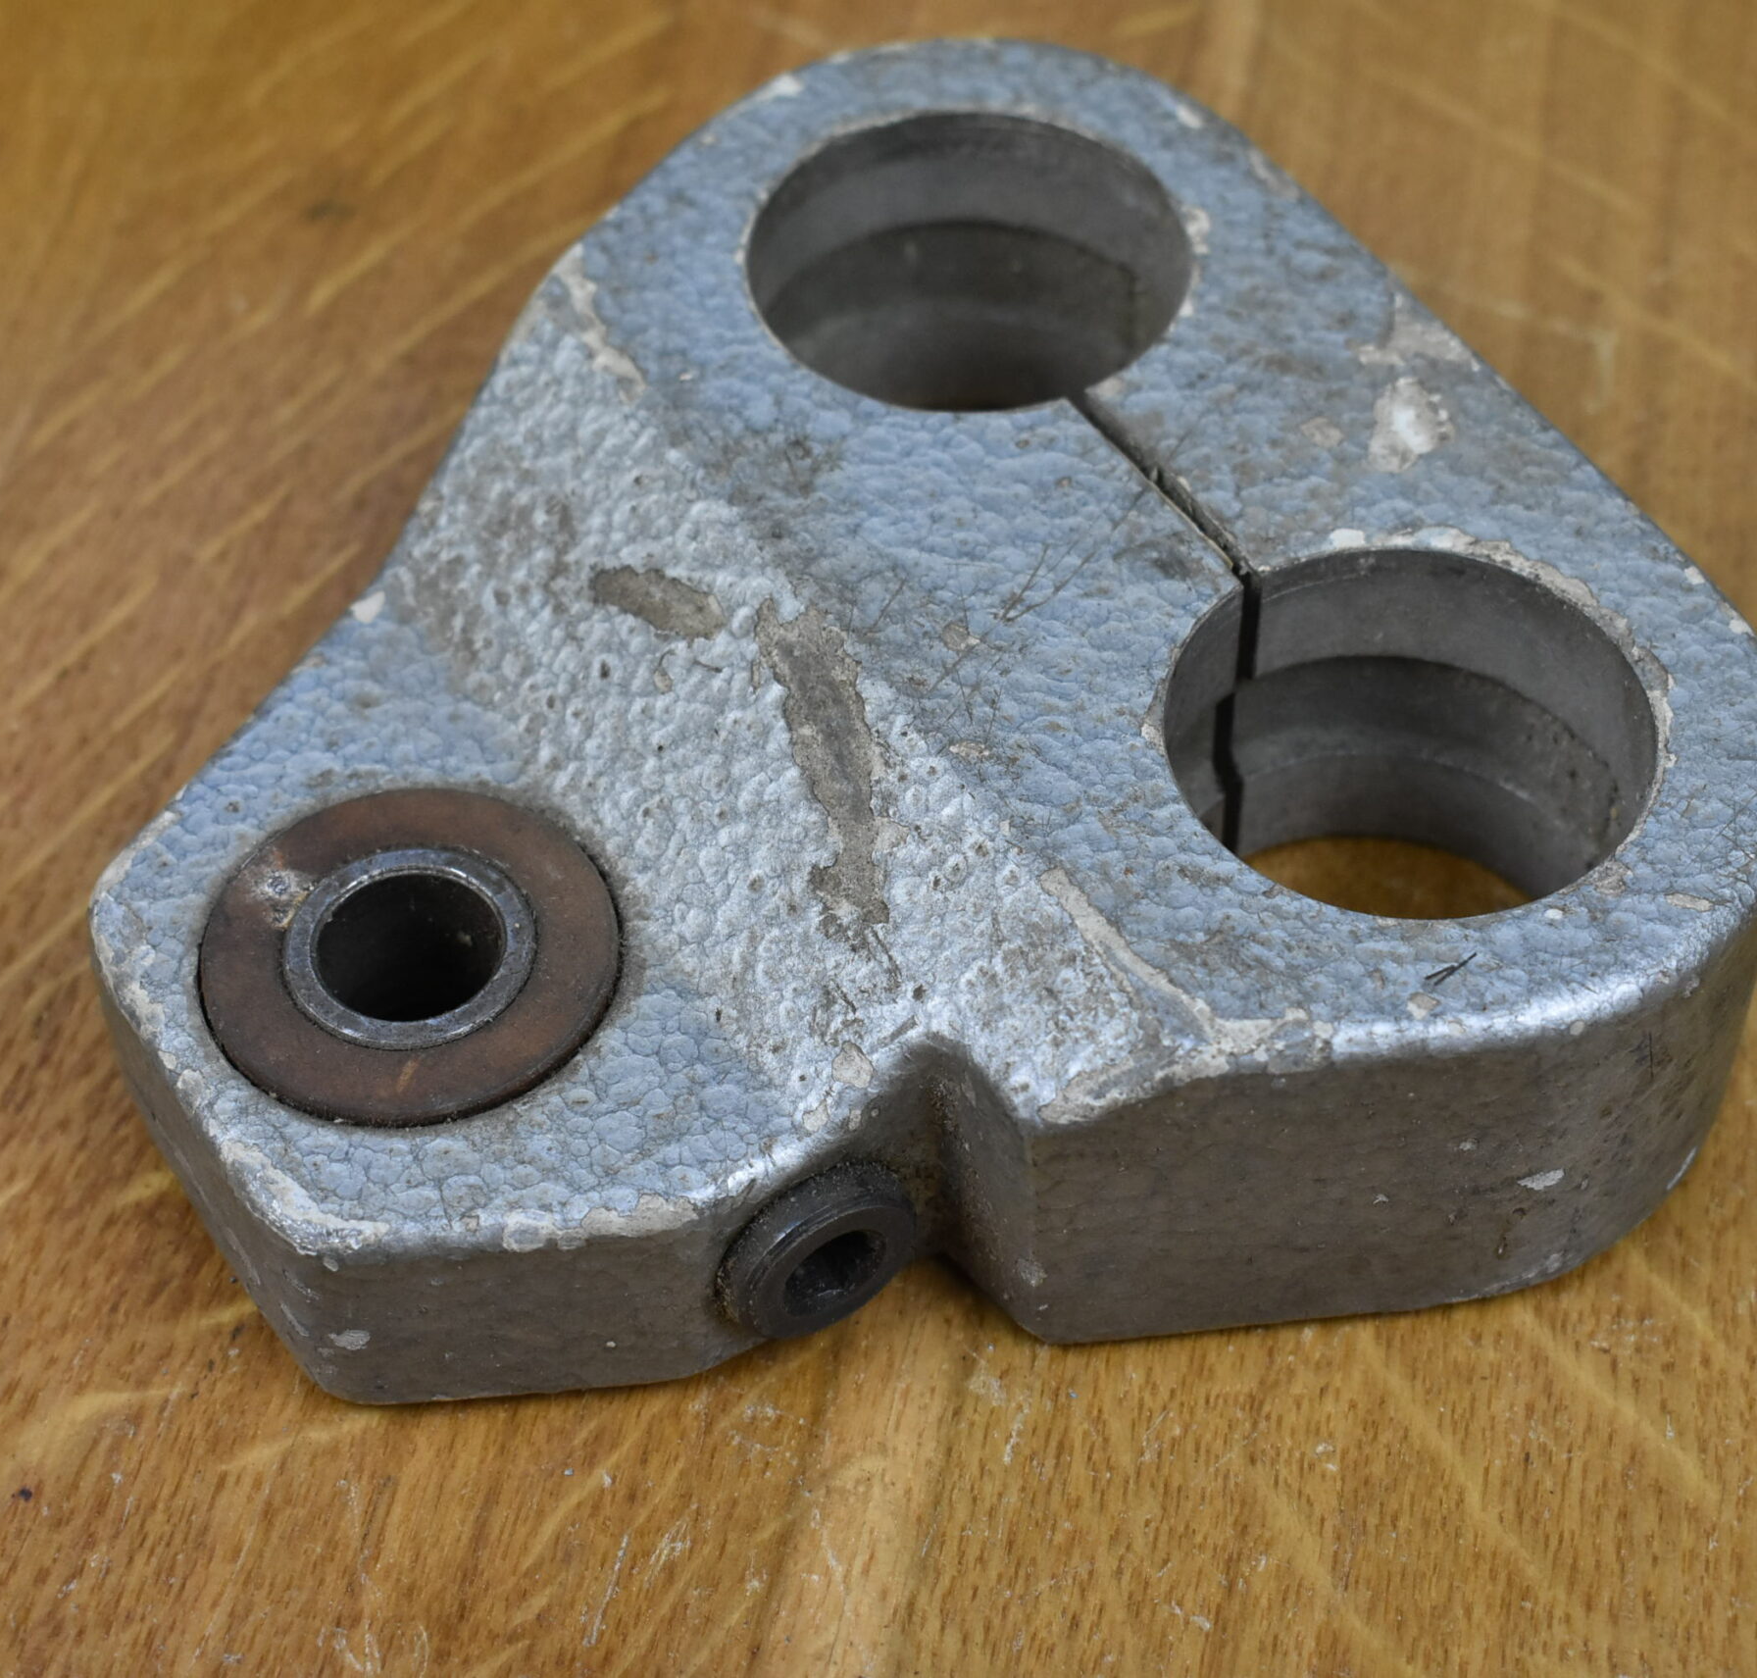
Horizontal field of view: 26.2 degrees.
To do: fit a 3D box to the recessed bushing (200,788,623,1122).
[{"bbox_3d":[-0.031,0.013,0.260,0.028,0.016,0.028,-1,51,0],"label":"recessed bushing"}]

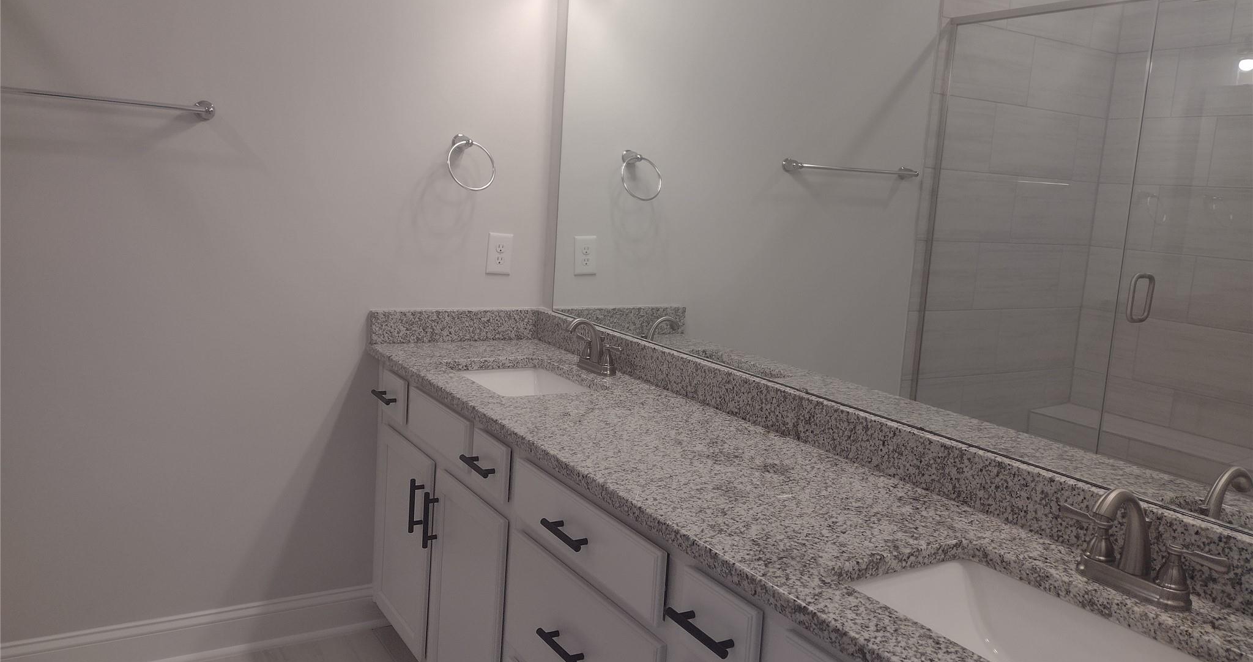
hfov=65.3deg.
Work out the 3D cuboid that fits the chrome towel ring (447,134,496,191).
[{"bbox_3d":[-0.471,-0.501,2.901,0.150,0.163,0.122,-1,10,-31],"label":"chrome towel ring"}]

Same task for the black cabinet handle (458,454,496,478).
[{"bbox_3d":[-0.327,0.298,2.162,0.036,0.012,0.142,-1,10,-31],"label":"black cabinet handle"}]

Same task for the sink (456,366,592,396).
[{"bbox_3d":[-0.276,0.214,2.582,0.305,0.155,0.450,-1,10,-31],"label":"sink"}]

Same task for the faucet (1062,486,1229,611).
[{"bbox_3d":[0.680,0.286,1.345,0.150,0.152,0.246,-1,10,-31],"label":"faucet"}]

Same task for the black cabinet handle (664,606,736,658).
[{"bbox_3d":[0.113,0.441,1.436,0.036,0.012,0.142,-1,10,-31],"label":"black cabinet handle"}]

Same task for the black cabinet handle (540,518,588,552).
[{"bbox_3d":[-0.110,0.375,1.805,0.036,0.012,0.142,-1,10,-31],"label":"black cabinet handle"}]

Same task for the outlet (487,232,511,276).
[{"bbox_3d":[-0.397,-0.239,3.062,0.081,0.127,0.008,-1,10,-31],"label":"outlet"}]

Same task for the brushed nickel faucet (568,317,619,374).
[{"bbox_3d":[-0.108,0.039,2.661,0.143,0.150,0.248,-1,10,-31],"label":"brushed nickel faucet"}]

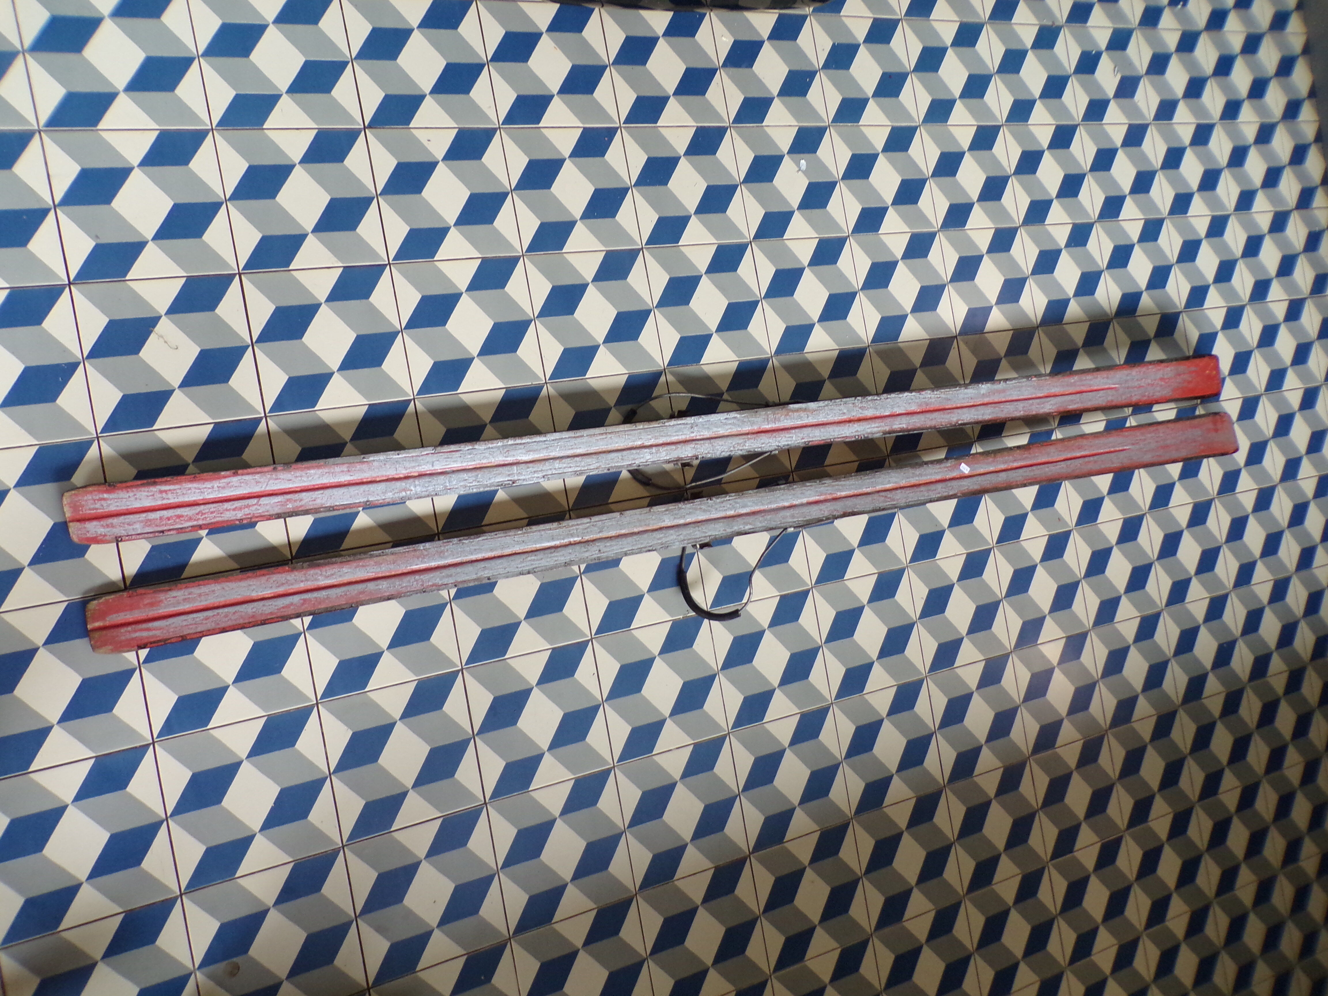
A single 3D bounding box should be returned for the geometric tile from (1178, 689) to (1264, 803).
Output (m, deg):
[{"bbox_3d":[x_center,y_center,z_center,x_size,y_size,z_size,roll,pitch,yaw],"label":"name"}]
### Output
[{"bbox_3d":[1.156,0.504,1.918,0.200,0.012,0.200,-10,90,-22],"label":"geometric tile"}]

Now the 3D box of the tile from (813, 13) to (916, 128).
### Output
[{"bbox_3d":[0.370,-0.779,1.686,0.200,0.010,0.200,-10,90,-22],"label":"tile"}]

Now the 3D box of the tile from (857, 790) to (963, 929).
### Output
[{"bbox_3d":[0.427,0.631,1.612,0.200,0.015,0.200,-10,90,-22],"label":"tile"}]

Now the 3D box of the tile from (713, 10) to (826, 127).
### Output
[{"bbox_3d":[0.187,-0.748,1.611,0.200,0.012,0.200,-10,90,-22],"label":"tile"}]

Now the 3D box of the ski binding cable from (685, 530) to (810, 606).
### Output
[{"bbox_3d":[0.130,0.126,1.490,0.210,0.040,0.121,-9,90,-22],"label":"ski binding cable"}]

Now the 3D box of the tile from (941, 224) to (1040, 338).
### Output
[{"bbox_3d":[0.621,-0.417,1.763,0.199,0.012,0.199,-10,90,-22],"label":"tile"}]

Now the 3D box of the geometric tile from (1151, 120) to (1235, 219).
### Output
[{"bbox_3d":[1.143,-0.711,1.995,0.198,0.012,0.198,-10,90,-22],"label":"geometric tile"}]

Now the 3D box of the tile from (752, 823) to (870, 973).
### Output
[{"bbox_3d":[0.245,0.663,1.538,0.200,0.012,0.200,-10,90,-22],"label":"tile"}]

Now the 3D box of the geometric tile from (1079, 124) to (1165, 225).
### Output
[{"bbox_3d":[0.952,-0.677,1.913,0.200,0.010,0.200,-10,90,-22],"label":"geometric tile"}]

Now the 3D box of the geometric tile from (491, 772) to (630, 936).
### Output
[{"bbox_3d":[-0.154,0.528,1.385,0.198,0.012,0.198,-10,90,-22],"label":"geometric tile"}]

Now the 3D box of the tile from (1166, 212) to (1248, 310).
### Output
[{"bbox_3d":[1.168,-0.512,1.989,0.200,0.010,0.200,-10,90,-22],"label":"tile"}]

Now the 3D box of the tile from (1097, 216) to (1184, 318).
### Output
[{"bbox_3d":[0.983,-0.482,1.916,0.200,0.015,0.200,-10,90,-22],"label":"tile"}]

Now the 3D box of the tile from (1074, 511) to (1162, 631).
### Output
[{"bbox_3d":[0.905,0.142,1.841,0.200,0.012,0.200,-10,90,-22],"label":"tile"}]

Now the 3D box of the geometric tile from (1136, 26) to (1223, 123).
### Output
[{"bbox_3d":[1.100,-0.906,1.988,0.199,0.012,0.199,-10,90,-22],"label":"geometric tile"}]

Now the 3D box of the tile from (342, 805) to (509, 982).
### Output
[{"bbox_3d":[-0.336,0.562,1.309,0.200,0.012,0.200,-10,90,-22],"label":"tile"}]

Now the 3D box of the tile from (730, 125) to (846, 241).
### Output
[{"bbox_3d":[0.220,-0.550,1.610,0.198,0.012,0.198,-10,90,-22],"label":"tile"}]

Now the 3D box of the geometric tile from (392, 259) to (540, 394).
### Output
[{"bbox_3d":[-0.291,-0.257,1.385,0.200,0.010,0.200,-10,90,-22],"label":"geometric tile"}]

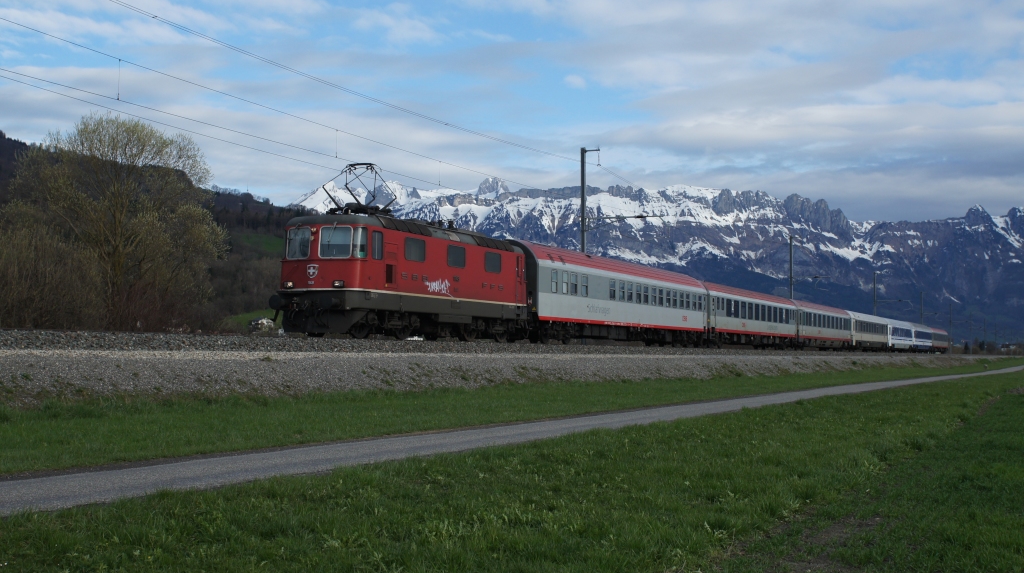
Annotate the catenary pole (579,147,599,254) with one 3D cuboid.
[{"bbox_3d":[4.395,-1.970,66.623,1.100,11.500,0.300,-2,-4,25],"label":"catenary pole"}]

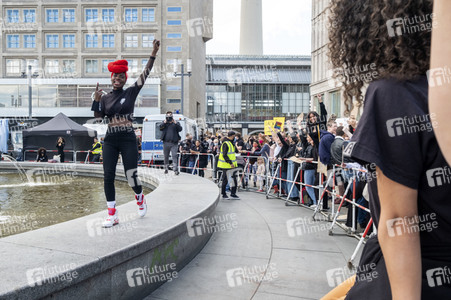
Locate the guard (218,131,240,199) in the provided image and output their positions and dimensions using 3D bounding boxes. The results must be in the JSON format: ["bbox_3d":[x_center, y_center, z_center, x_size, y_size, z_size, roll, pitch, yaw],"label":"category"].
[{"bbox_3d":[0.114,0.408,9.081,0.500,1.810,0.520,1,1,20],"label":"guard"}]

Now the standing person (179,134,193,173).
[{"bbox_3d":[-1.623,0.267,13.881,0.420,1.860,0.520,1,1,30],"label":"standing person"}]

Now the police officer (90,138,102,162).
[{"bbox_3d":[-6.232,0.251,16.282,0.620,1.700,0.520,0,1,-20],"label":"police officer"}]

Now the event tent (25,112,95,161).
[{"bbox_3d":[-9.999,-0.654,20.746,3.000,3.250,3.000,1,1,5],"label":"event tent"}]

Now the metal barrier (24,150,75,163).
[{"bbox_3d":[-8.661,0.528,16.689,2.500,1.080,0.500,1,1,-2],"label":"metal barrier"}]

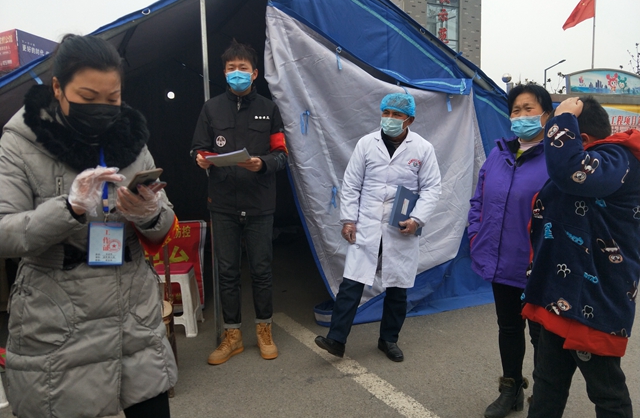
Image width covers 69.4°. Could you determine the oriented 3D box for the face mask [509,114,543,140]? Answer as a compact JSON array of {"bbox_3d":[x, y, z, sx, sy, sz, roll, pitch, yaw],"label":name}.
[{"bbox_3d":[0.885,-0.353,1.990,0.140,0.115,0.090,6,10,44],"label":"face mask"}]

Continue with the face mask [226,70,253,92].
[{"bbox_3d":[-0.438,-0.695,2.500,0.140,0.120,0.090,-1,7,-4],"label":"face mask"}]

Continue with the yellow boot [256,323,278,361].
[{"bbox_3d":[-0.315,0.788,2.750,0.110,0.160,0.275,-3,7,-15],"label":"yellow boot"}]

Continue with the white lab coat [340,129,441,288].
[{"bbox_3d":[0.426,0.003,2.790,0.580,0.950,0.370,2,8,24],"label":"white lab coat"}]

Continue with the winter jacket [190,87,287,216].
[{"bbox_3d":[-0.451,-0.316,2.560,0.530,0.720,0.380,0,7,2],"label":"winter jacket"}]

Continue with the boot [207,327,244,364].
[{"bbox_3d":[-0.564,0.818,2.730,0.275,0.160,0.110,-8,10,-44],"label":"boot"}]

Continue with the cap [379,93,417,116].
[{"bbox_3d":[0.465,-0.611,2.740,0.200,0.150,0.230,6,9,42],"label":"cap"}]

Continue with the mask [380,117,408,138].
[{"bbox_3d":[0.420,-0.466,2.660,0.140,0.115,0.090,6,10,43],"label":"mask"}]

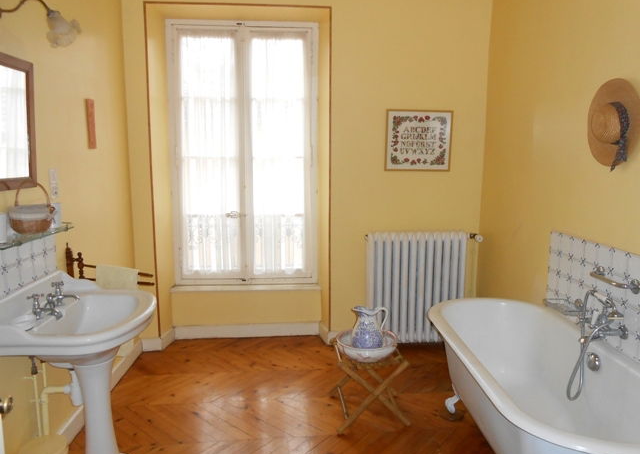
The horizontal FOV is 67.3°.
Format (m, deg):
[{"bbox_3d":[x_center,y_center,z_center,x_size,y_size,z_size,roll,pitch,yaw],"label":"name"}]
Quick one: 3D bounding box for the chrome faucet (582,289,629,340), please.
[{"bbox_3d":[1.244,0.396,2.147,0.175,0.220,0.230,0,8,-3],"label":"chrome faucet"}]

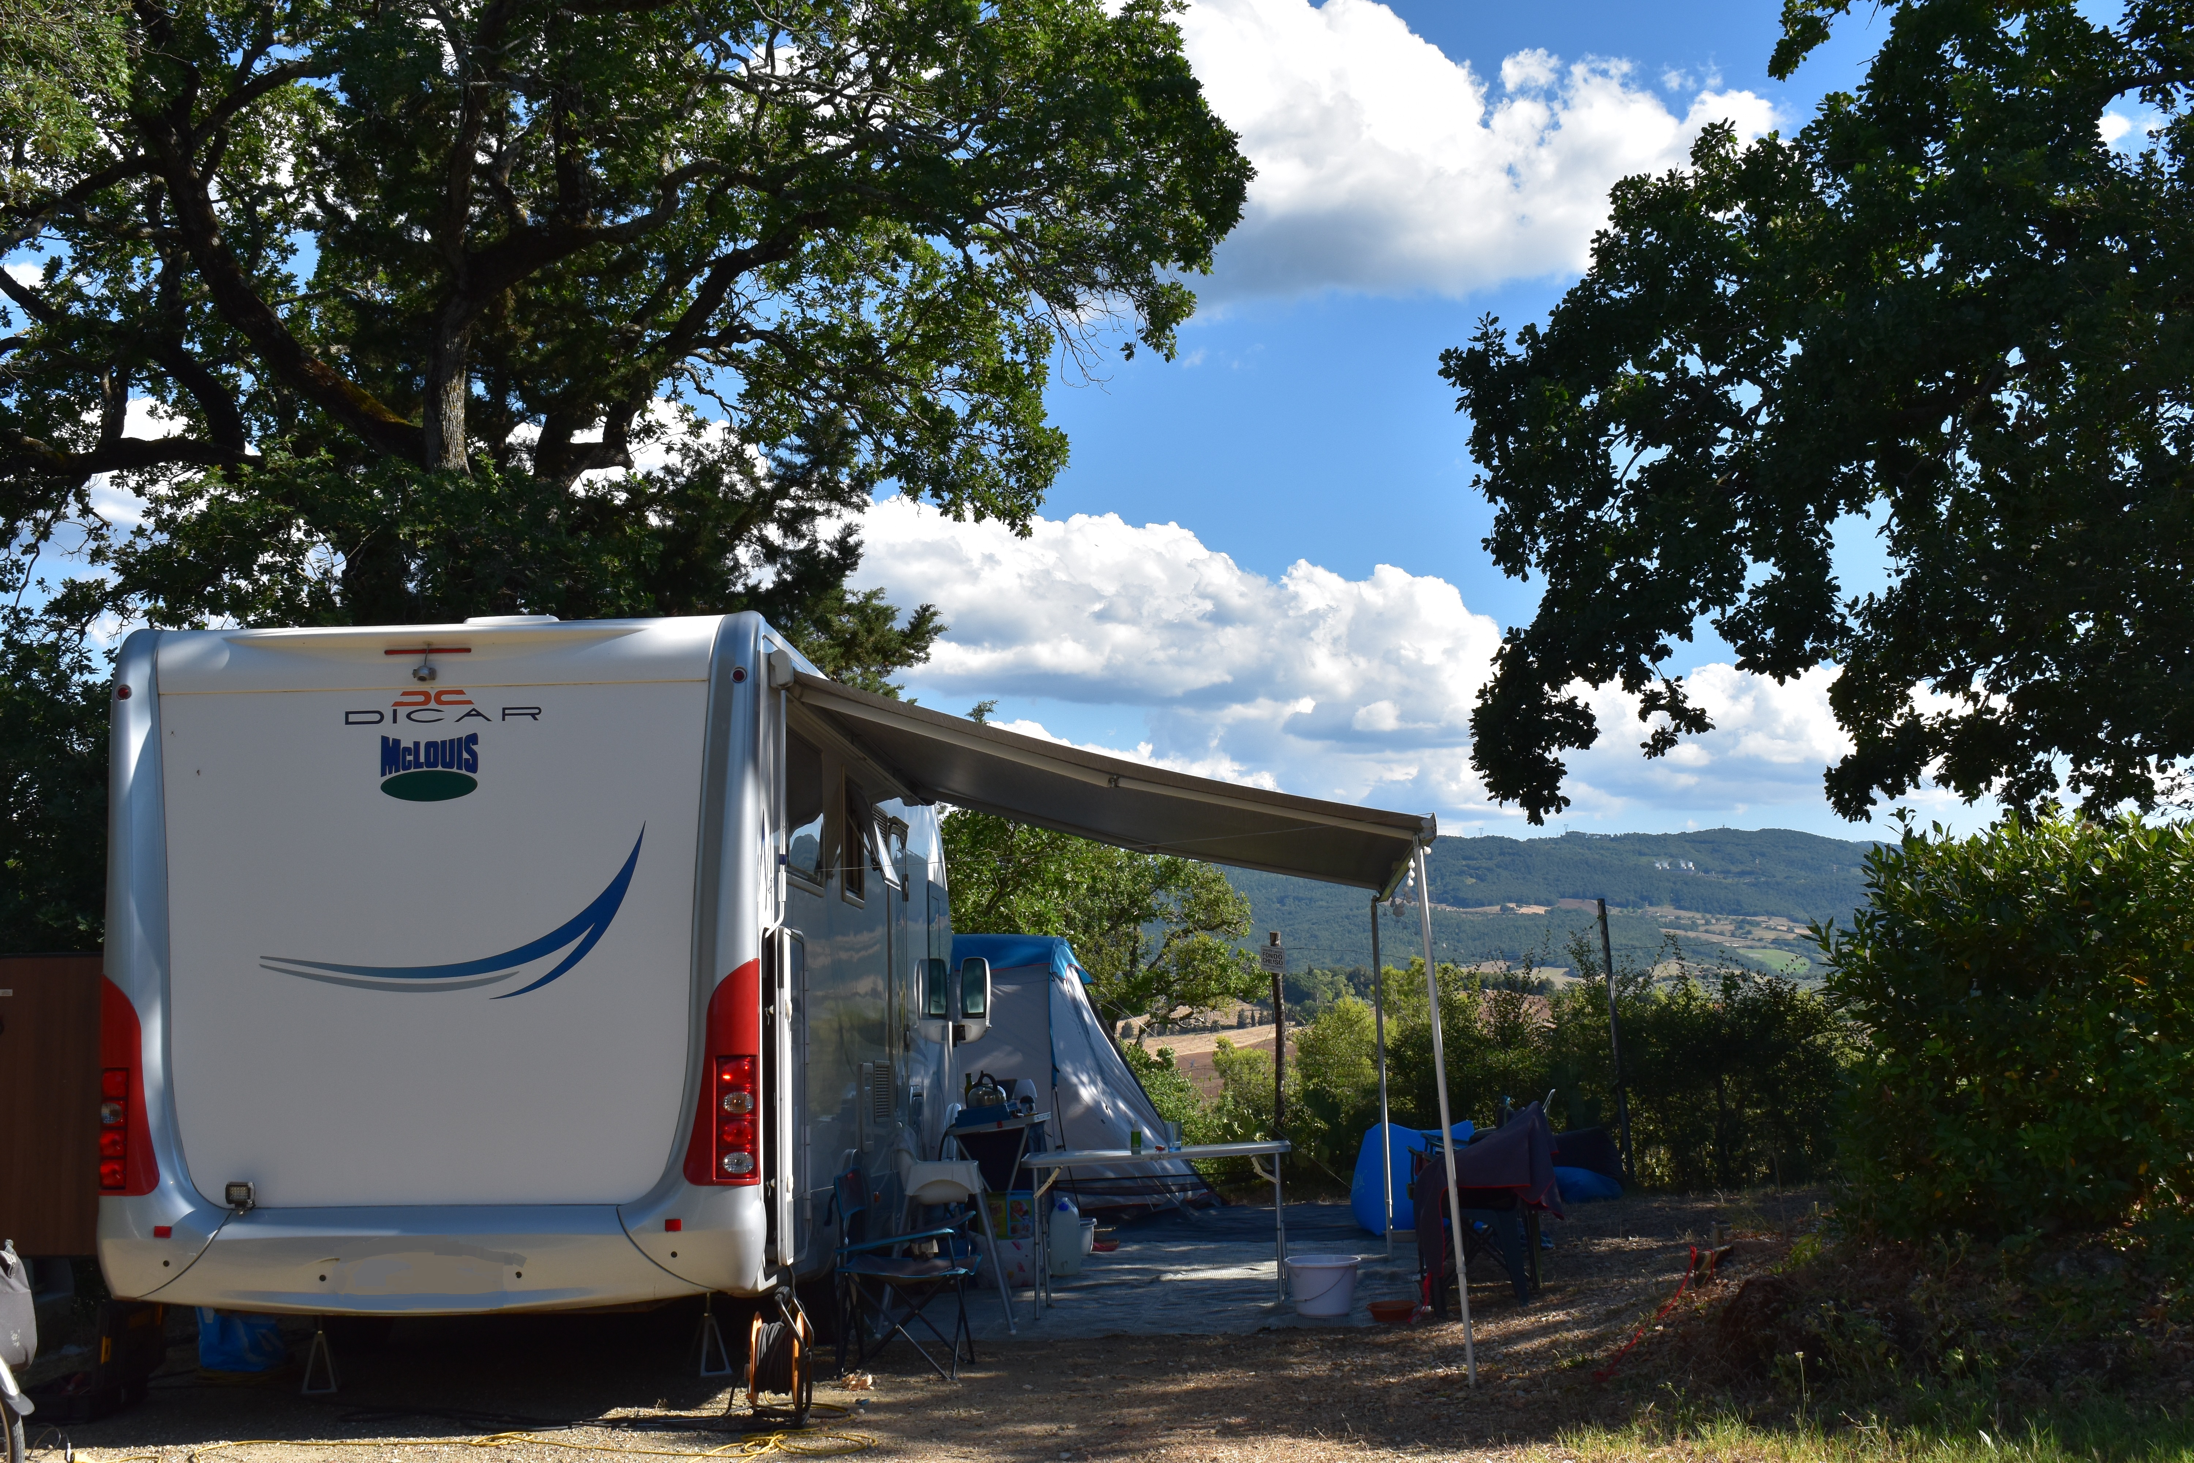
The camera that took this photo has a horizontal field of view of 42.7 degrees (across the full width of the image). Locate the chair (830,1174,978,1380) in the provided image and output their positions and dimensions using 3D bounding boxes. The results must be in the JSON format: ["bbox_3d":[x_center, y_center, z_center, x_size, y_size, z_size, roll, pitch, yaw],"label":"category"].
[{"bbox_3d":[-0.707,2.055,10.721,0.520,0.770,0.530,-2,-7,4],"label":"chair"}]

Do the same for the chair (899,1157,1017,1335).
[{"bbox_3d":[-0.661,2.198,12.407,0.590,0.870,0.570,-1,-7,1],"label":"chair"}]

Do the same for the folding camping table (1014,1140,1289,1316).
[{"bbox_3d":[0.289,2.264,12.769,1.200,0.700,0.600,-3,-6,4],"label":"folding camping table"}]

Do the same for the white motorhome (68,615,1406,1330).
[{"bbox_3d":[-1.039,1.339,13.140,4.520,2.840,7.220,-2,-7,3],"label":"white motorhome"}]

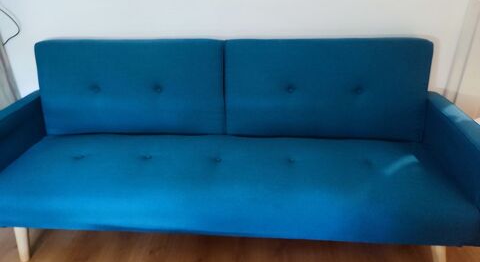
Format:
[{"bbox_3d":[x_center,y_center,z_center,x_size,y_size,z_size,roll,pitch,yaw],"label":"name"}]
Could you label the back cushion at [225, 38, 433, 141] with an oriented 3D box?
[{"bbox_3d":[0.385,-0.187,1.611,0.887,0.469,0.128,1,13,4],"label":"back cushion"}]

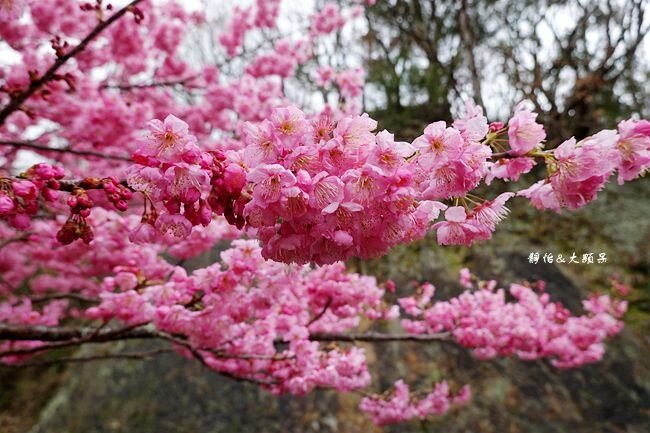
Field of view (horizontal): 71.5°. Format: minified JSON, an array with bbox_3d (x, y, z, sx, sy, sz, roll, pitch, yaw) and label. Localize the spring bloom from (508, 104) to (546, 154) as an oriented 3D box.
[{"bbox_3d":[0.130,-0.055,0.295,0.032,0.032,0.019,0,0,-45],"label":"spring bloom"}]

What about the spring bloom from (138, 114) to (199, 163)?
[{"bbox_3d":[-0.096,-0.050,0.280,0.035,0.033,0.017,0,27,-13],"label":"spring bloom"}]

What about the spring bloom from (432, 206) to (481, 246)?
[{"bbox_3d":[0.084,0.003,0.290,0.032,0.031,0.018,0,45,16],"label":"spring bloom"}]

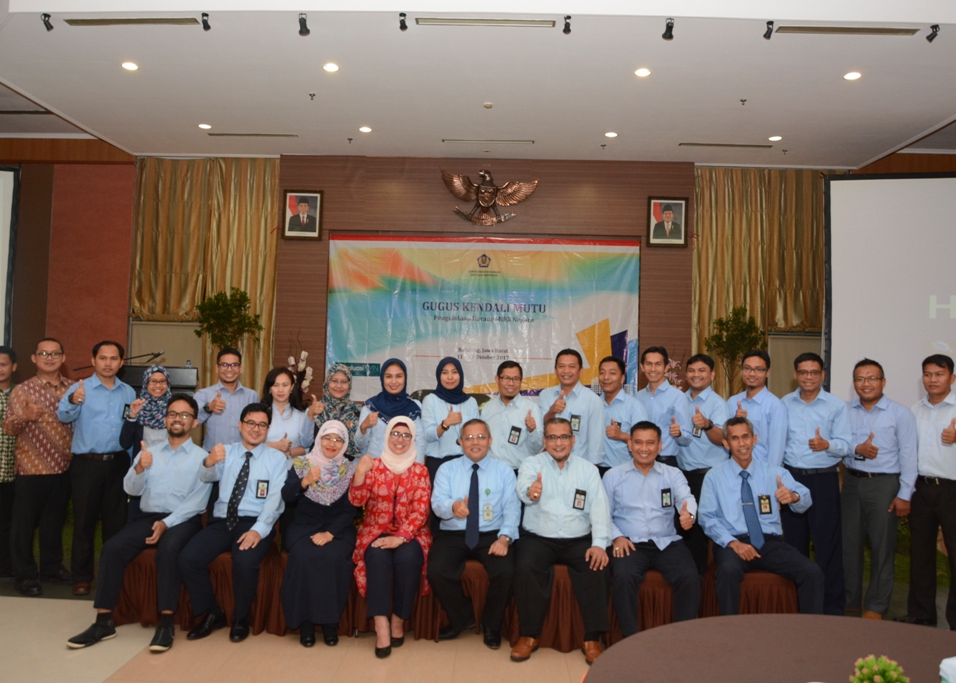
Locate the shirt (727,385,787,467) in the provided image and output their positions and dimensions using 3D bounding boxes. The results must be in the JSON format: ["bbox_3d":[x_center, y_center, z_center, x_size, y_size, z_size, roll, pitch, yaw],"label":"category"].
[{"bbox_3d":[1.820,0.569,5.020,0.430,0.550,0.300,1,-2,14],"label":"shirt"}]

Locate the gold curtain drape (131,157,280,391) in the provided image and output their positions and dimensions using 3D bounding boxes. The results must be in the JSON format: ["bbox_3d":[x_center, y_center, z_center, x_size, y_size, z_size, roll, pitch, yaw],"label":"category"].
[{"bbox_3d":[-3.187,-0.660,9.050,1.740,3.000,0.180,1,-2,2],"label":"gold curtain drape"}]

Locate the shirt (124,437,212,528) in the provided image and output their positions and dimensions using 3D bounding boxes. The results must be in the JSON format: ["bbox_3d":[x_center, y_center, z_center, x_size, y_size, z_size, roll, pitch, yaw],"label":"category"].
[{"bbox_3d":[-1.807,0.814,4.500,0.470,0.520,0.370,2,-2,-12],"label":"shirt"}]

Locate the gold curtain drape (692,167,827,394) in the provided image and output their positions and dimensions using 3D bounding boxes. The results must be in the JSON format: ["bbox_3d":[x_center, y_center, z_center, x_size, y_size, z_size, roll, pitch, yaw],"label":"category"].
[{"bbox_3d":[3.320,-0.545,8.900,1.720,3.000,0.180,1,-2,2],"label":"gold curtain drape"}]

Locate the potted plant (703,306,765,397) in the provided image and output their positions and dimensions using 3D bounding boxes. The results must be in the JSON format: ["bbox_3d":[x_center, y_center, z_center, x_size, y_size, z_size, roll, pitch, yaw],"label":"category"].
[{"bbox_3d":[2.849,0.557,8.572,0.670,1.900,0.650,1,-2,1],"label":"potted plant"}]

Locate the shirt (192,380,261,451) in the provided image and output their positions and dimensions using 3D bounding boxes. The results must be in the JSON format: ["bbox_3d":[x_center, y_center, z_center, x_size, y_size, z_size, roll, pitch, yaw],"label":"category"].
[{"bbox_3d":[-1.759,0.529,5.350,0.450,0.540,0.320,2,-2,-17],"label":"shirt"}]

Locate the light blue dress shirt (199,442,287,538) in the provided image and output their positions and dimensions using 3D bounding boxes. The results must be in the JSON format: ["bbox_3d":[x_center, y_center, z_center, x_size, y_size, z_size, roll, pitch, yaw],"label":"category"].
[{"bbox_3d":[-1.359,0.863,4.450,0.480,0.530,0.370,2,-2,-4],"label":"light blue dress shirt"}]

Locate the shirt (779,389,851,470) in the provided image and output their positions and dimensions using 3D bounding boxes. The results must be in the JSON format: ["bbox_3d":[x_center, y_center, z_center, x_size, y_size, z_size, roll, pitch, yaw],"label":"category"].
[{"bbox_3d":[2.153,0.549,4.900,0.440,0.550,0.320,1,-2,22],"label":"shirt"}]

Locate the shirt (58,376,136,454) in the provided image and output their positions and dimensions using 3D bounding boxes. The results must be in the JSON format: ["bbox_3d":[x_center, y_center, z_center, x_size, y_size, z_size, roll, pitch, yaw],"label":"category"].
[{"bbox_3d":[-2.540,0.502,5.140,0.500,0.570,0.330,3,-2,-39],"label":"shirt"}]

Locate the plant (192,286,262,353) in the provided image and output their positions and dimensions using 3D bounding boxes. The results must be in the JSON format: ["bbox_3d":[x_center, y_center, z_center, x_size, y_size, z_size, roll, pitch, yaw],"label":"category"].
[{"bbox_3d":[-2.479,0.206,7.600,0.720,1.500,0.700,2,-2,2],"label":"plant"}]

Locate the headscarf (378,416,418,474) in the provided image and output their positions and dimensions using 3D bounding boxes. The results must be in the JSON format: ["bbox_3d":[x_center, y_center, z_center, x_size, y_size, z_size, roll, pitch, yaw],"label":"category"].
[{"bbox_3d":[-0.451,0.593,4.380,0.220,0.335,0.260,1,-2,-3],"label":"headscarf"}]

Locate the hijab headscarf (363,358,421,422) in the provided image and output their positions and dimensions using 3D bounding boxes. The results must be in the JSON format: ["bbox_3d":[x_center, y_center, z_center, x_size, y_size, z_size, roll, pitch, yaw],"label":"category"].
[{"bbox_3d":[-0.586,0.339,5.200,0.390,0.450,0.300,2,-2,-8],"label":"hijab headscarf"}]

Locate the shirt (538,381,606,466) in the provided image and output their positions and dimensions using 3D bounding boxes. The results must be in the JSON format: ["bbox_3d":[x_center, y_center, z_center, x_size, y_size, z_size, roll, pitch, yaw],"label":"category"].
[{"bbox_3d":[0.602,0.540,5.000,0.450,0.560,0.320,1,-2,9],"label":"shirt"}]

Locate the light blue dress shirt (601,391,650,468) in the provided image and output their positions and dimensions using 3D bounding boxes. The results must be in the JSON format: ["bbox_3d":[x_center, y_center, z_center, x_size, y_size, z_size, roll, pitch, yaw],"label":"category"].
[{"bbox_3d":[0.966,0.584,5.100,0.410,0.550,0.300,1,-2,22],"label":"light blue dress shirt"}]

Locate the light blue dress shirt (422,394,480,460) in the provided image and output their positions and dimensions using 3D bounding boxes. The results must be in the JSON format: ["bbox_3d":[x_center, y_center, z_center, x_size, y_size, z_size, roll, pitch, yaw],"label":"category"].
[{"bbox_3d":[-0.179,0.562,5.200,0.410,0.460,0.290,2,-2,-4],"label":"light blue dress shirt"}]

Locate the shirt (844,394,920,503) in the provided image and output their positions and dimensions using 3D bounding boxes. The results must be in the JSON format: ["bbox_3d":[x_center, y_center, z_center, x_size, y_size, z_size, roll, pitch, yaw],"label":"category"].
[{"bbox_3d":[2.578,0.679,4.920,0.470,0.660,0.310,0,-2,38],"label":"shirt"}]

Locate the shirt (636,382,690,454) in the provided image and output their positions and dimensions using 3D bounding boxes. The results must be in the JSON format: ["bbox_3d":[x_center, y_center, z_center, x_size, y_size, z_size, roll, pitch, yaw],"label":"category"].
[{"bbox_3d":[1.244,0.523,5.150,0.440,0.550,0.320,1,-2,22],"label":"shirt"}]

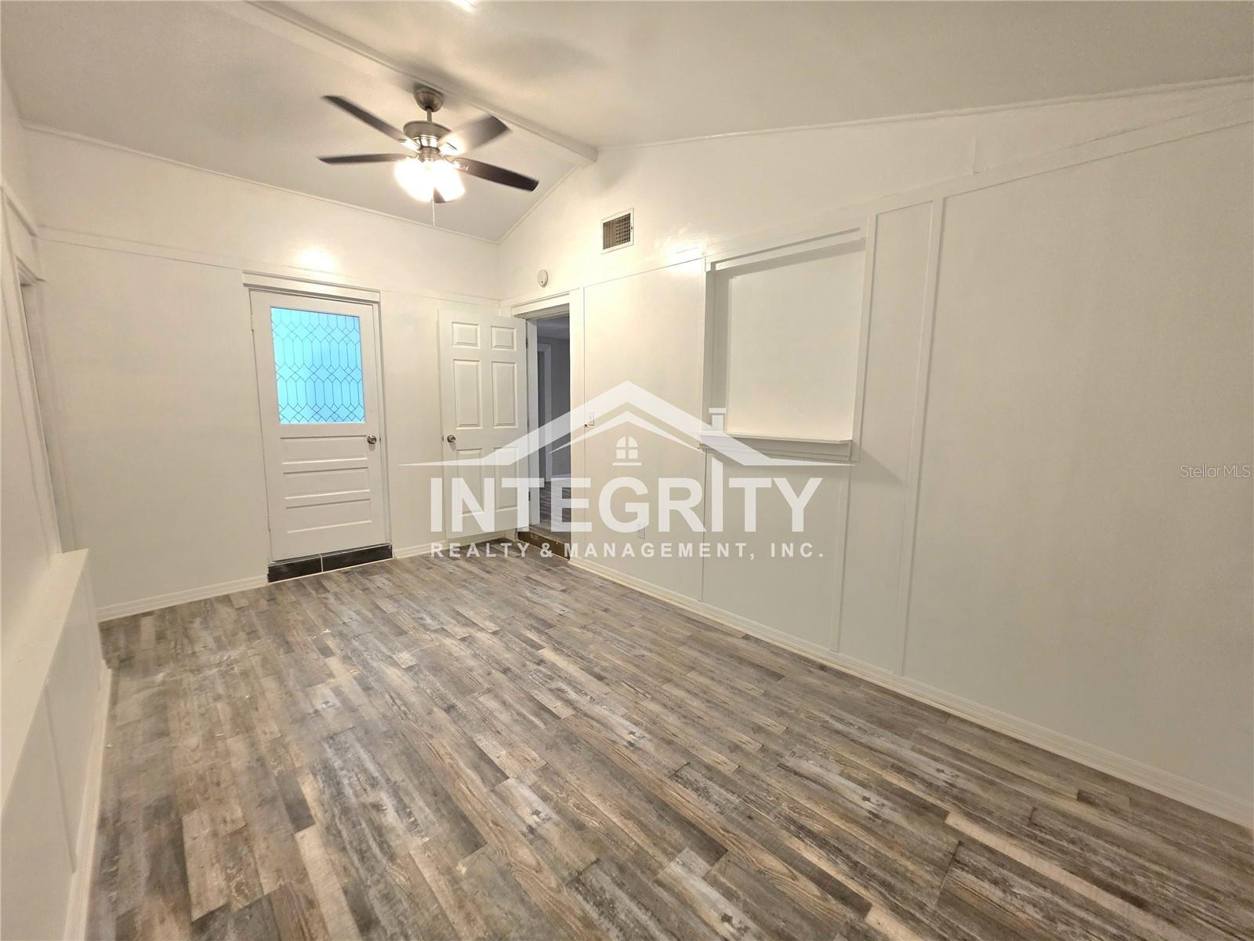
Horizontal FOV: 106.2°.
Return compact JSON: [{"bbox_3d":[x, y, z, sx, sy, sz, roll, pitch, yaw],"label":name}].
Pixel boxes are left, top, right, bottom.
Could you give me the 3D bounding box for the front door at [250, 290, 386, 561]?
[{"bbox_3d":[-2.435,-0.327,3.794,0.045,2.035,0.815,8,10,44],"label":"front door"}]

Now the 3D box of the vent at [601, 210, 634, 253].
[{"bbox_3d":[-0.080,-1.751,3.460,0.345,0.248,0.025,8,10,44],"label":"vent"}]

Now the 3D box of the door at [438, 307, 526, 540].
[{"bbox_3d":[-1.308,-0.403,4.399,0.803,2.032,0.040,-5,9,-36],"label":"door"}]

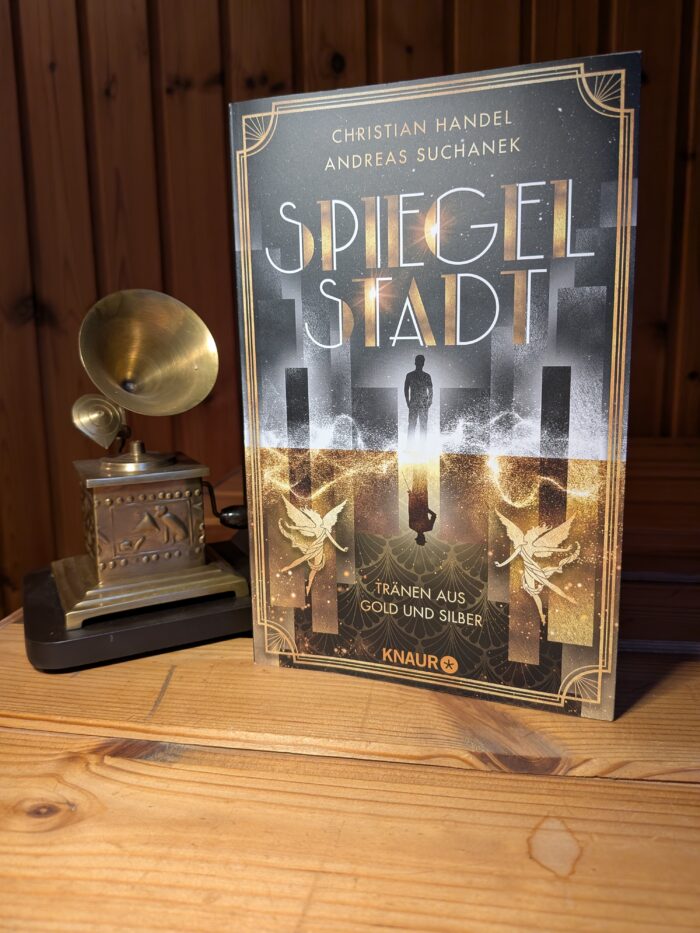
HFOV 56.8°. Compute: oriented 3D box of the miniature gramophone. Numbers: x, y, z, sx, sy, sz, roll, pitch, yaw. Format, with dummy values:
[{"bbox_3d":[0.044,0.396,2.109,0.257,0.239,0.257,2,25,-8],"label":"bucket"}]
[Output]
[{"bbox_3d":[-0.099,-0.006,0.311,0.114,0.155,0.112,-5,9,-27],"label":"miniature gramophone"}]

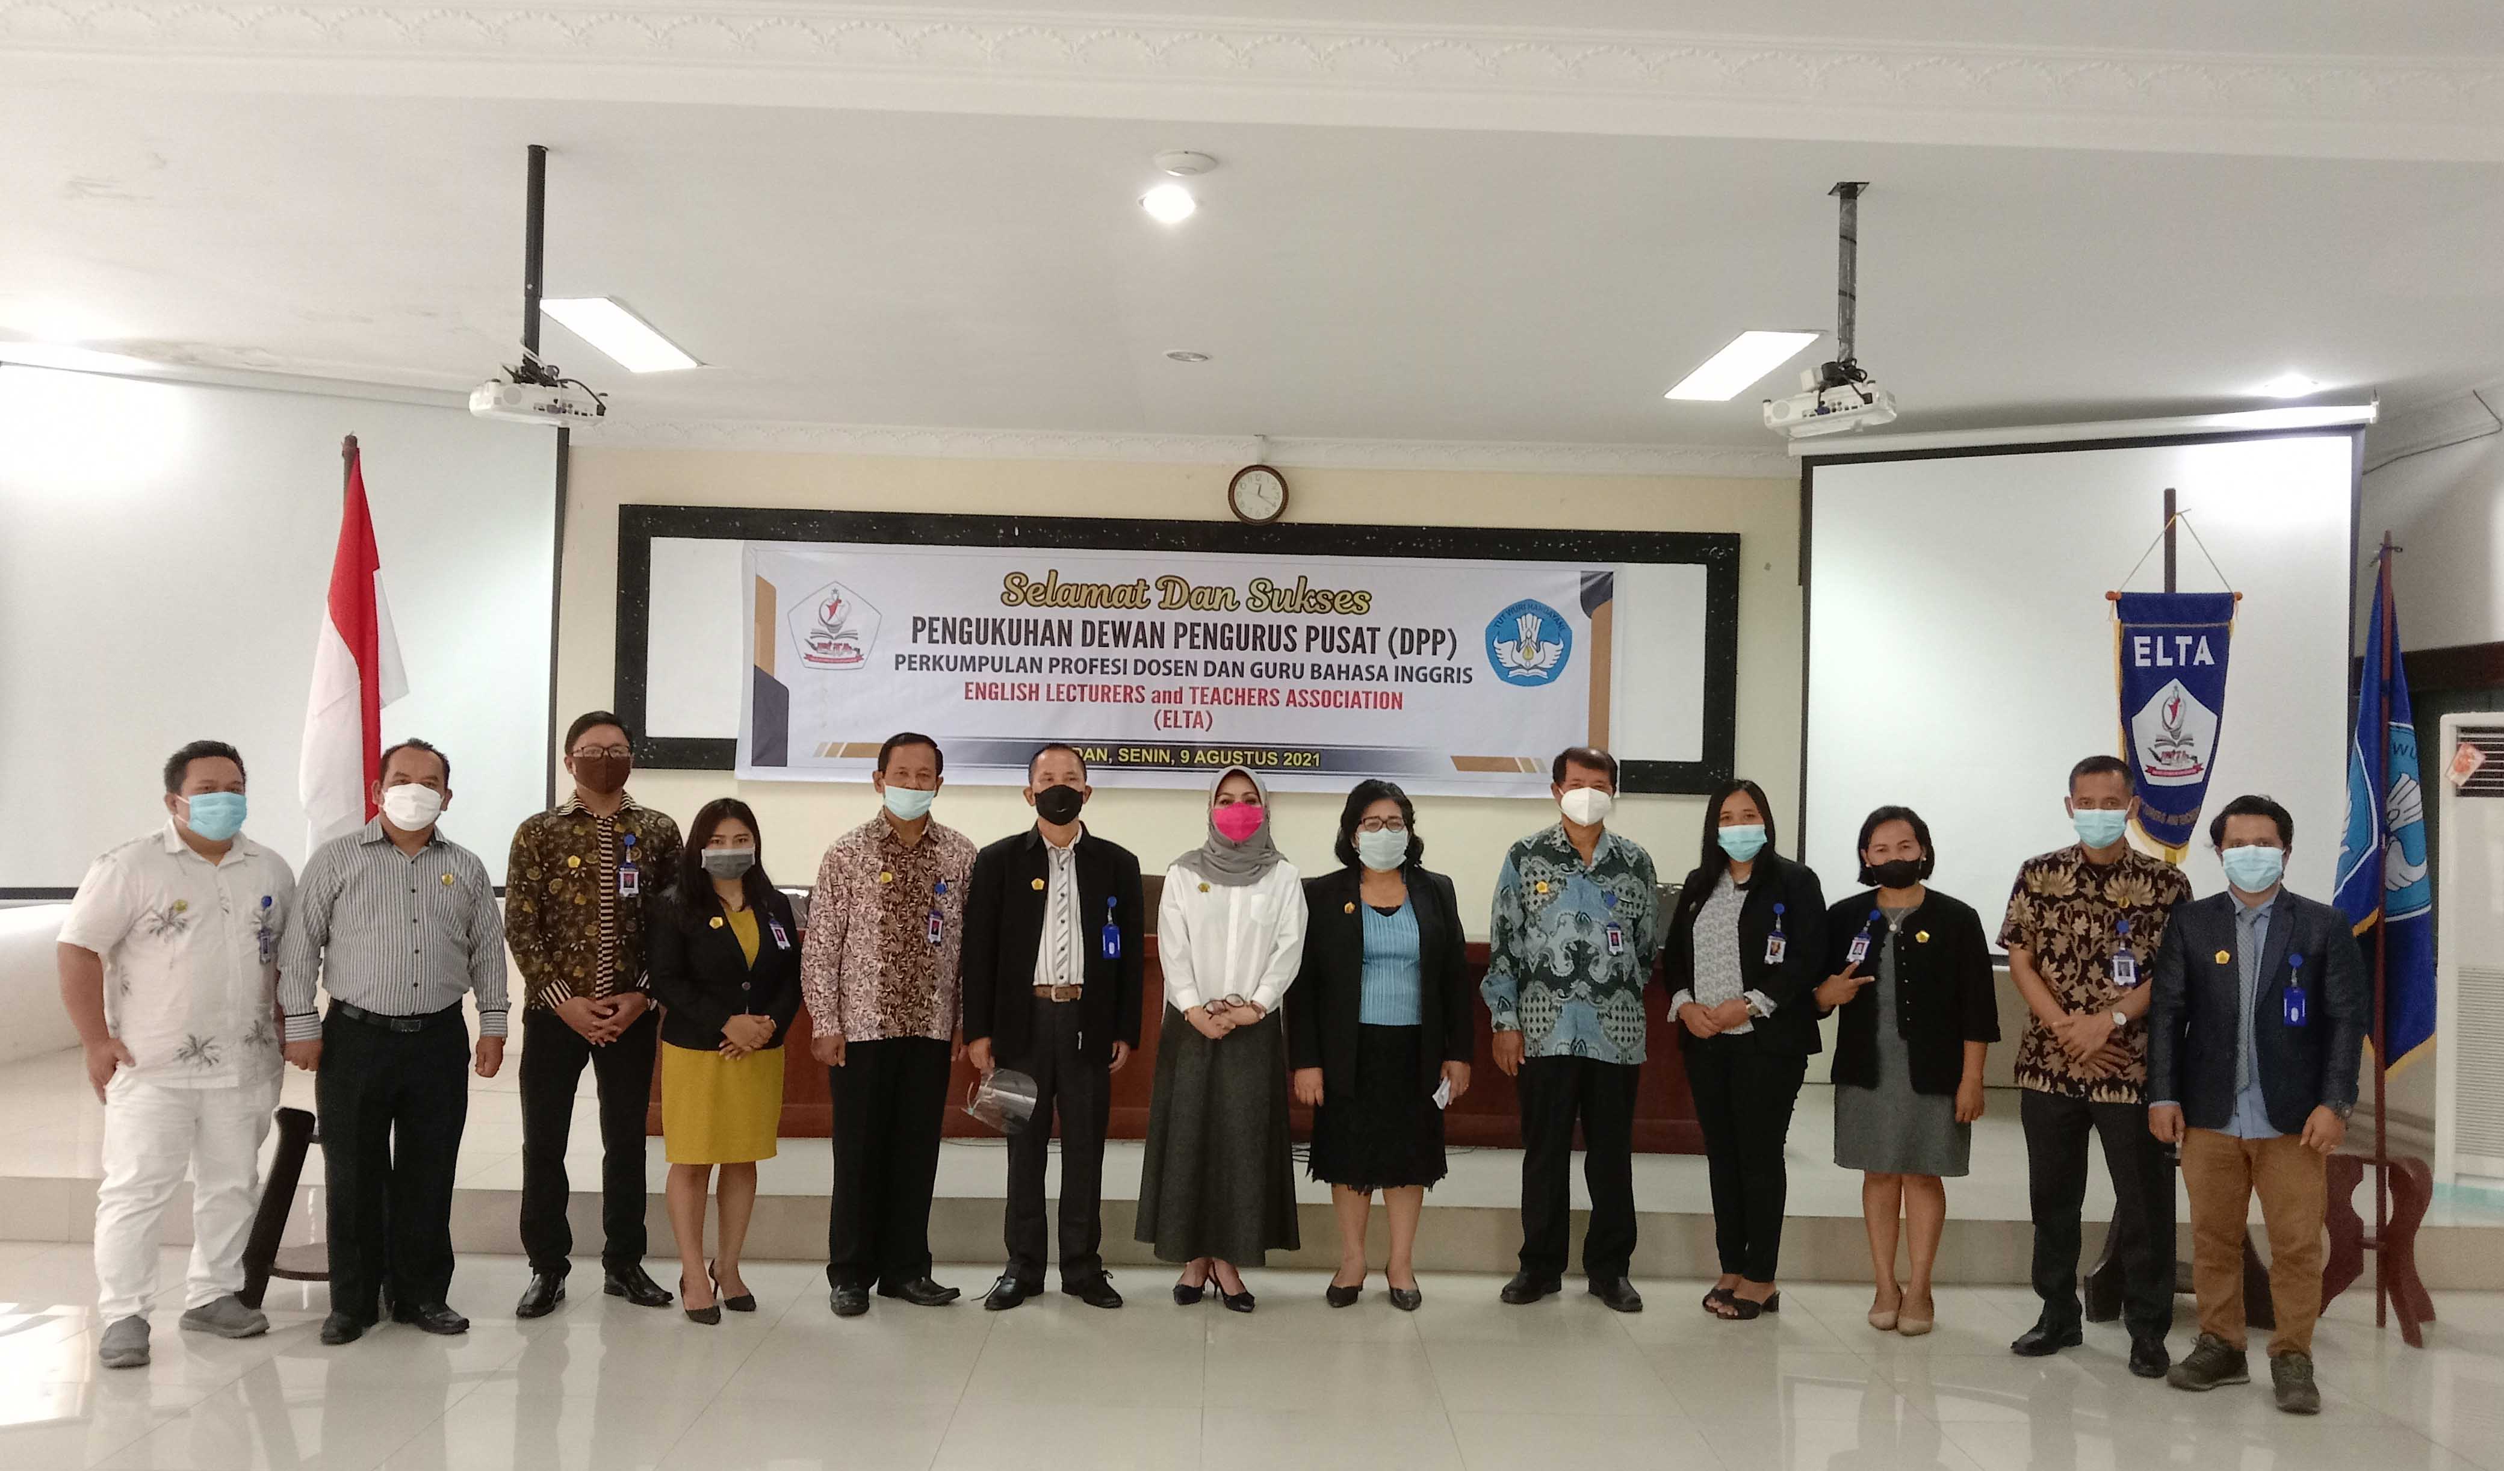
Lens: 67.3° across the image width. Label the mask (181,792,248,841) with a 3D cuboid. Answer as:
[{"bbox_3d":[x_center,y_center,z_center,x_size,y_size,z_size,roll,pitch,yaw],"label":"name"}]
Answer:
[{"bbox_3d":[-2.724,0.214,4.950,0.085,0.130,0.150,0,-2,44],"label":"mask"}]

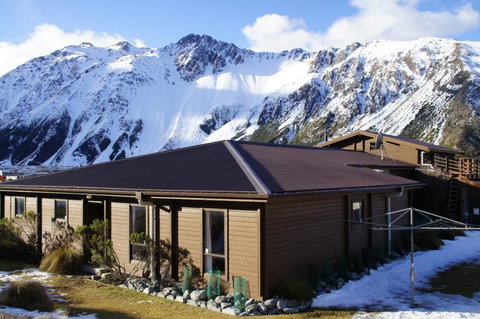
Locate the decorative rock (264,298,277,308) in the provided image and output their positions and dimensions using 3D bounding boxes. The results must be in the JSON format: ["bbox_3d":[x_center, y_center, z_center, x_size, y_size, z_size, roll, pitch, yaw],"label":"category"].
[{"bbox_3d":[0.754,3.595,11.950,0.287,0.230,0.240,0,-1,0],"label":"decorative rock"}]

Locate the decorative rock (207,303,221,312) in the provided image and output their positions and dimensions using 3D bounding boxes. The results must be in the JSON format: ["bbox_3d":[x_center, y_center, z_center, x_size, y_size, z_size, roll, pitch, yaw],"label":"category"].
[{"bbox_3d":[-0.649,3.622,11.737,0.348,0.199,0.244,-2,-3,42],"label":"decorative rock"}]

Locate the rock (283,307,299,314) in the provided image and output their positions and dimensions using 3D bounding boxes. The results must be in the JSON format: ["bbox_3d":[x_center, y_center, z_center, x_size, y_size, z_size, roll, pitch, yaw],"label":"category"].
[{"bbox_3d":[1.209,3.616,11.484,0.378,0.161,0.227,0,-2,0],"label":"rock"}]

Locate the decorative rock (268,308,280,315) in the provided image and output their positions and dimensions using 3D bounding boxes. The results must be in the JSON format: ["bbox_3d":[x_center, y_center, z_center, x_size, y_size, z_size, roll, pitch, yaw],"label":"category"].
[{"bbox_3d":[0.831,3.661,11.550,0.289,0.150,0.240,0,-1,0],"label":"decorative rock"}]

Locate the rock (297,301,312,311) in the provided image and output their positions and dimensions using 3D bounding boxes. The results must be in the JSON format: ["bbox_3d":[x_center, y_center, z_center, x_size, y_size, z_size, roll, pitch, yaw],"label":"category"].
[{"bbox_3d":[1.607,3.639,11.950,0.374,0.242,0.300,0,-1,0],"label":"rock"}]

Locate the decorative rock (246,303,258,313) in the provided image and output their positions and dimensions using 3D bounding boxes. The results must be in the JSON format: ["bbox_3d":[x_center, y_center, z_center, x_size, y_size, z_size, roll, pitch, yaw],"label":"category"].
[{"bbox_3d":[0.300,3.560,11.535,0.288,0.213,0.231,0,-2,0],"label":"decorative rock"}]

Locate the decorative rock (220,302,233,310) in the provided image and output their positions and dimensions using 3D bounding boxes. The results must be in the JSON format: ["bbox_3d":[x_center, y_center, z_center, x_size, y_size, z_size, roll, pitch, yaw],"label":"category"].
[{"bbox_3d":[-0.327,3.633,11.850,0.284,0.192,0.250,0,-1,0],"label":"decorative rock"}]

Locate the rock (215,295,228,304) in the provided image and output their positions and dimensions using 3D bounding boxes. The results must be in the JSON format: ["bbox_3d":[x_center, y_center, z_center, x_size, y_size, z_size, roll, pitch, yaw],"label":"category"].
[{"bbox_3d":[-0.473,3.583,12.250,0.332,0.235,0.270,0,-1,0],"label":"rock"}]

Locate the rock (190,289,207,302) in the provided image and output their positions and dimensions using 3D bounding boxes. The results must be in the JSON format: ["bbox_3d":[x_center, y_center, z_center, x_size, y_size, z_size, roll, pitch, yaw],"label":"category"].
[{"bbox_3d":[-1.081,3.545,12.504,0.411,0.331,0.329,0,-2,0],"label":"rock"}]

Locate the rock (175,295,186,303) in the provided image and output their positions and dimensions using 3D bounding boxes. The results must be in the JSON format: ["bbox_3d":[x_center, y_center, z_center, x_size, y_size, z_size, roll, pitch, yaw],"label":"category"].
[{"bbox_3d":[-1.564,3.659,12.600,0.289,0.191,0.240,0,-1,0],"label":"rock"}]

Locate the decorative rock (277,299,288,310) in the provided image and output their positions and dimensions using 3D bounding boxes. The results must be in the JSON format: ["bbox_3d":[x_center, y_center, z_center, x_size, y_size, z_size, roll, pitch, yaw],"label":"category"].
[{"bbox_3d":[1.039,3.544,11.722,0.310,0.264,0.259,0,-2,0],"label":"decorative rock"}]

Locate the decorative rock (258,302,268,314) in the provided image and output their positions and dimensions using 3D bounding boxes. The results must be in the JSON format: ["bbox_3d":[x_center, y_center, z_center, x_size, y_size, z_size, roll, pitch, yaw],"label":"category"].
[{"bbox_3d":[0.575,3.599,11.600,0.230,0.270,0.230,0,-1,0],"label":"decorative rock"}]

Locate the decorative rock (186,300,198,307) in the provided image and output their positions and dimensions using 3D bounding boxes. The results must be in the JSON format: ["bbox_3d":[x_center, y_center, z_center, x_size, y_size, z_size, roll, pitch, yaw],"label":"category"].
[{"bbox_3d":[-1.218,3.691,12.293,0.324,0.130,0.211,-2,-3,42],"label":"decorative rock"}]

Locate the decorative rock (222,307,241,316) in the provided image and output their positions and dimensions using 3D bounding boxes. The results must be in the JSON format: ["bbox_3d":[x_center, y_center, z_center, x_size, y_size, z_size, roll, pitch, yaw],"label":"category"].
[{"bbox_3d":[-0.204,3.620,11.426,0.451,0.173,0.280,-2,-3,42],"label":"decorative rock"}]

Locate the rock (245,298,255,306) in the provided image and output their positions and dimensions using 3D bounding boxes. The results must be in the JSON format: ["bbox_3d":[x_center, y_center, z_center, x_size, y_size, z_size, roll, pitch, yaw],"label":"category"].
[{"bbox_3d":[0.234,3.529,11.836,0.247,0.174,0.197,0,-2,0],"label":"rock"}]

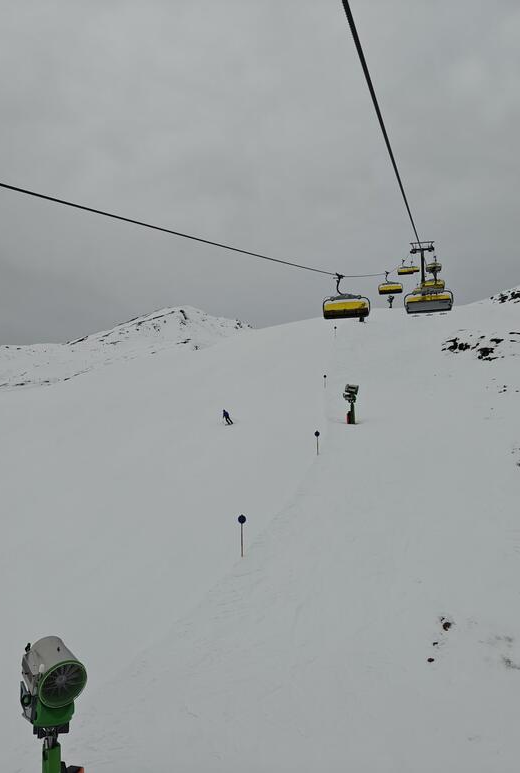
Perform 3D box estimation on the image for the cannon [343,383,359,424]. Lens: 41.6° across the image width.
[{"bbox_3d":[9.357,1.790,70.000,1.600,4.150,1.300,0,-4,-18],"label":"cannon"}]

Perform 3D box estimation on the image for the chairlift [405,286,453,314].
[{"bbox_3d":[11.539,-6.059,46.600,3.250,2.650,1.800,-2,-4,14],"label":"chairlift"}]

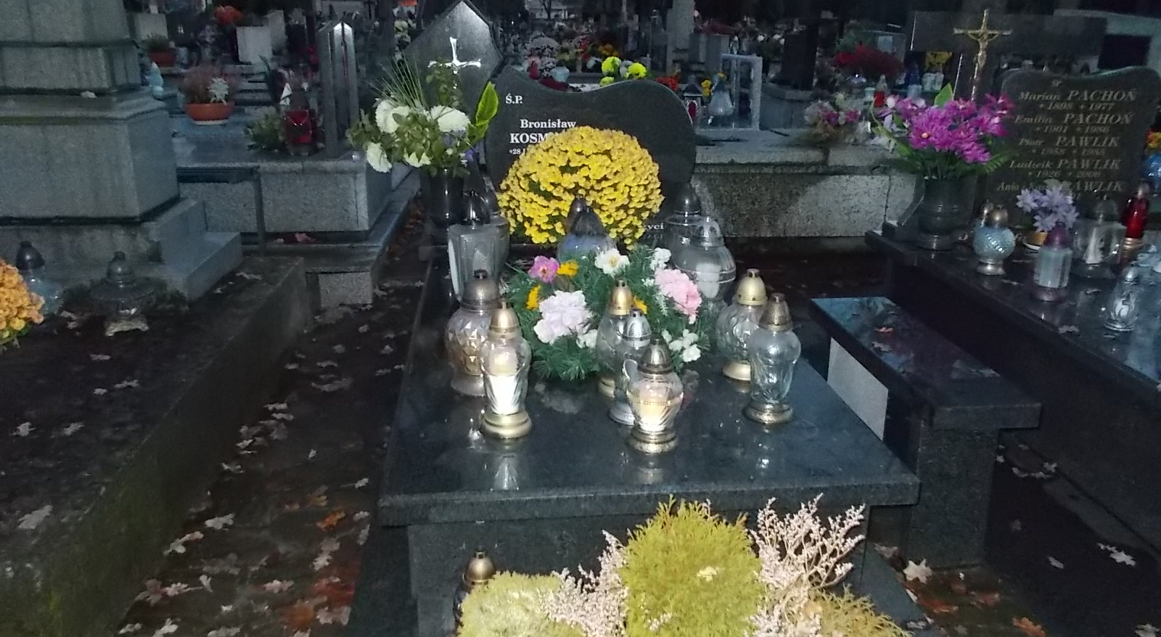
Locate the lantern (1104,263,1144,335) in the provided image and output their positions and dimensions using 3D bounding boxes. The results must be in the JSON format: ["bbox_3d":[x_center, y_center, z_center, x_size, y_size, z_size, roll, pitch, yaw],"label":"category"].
[{"bbox_3d":[1.583,-0.062,2.534,0.095,0.186,0.095,-1,18,-5],"label":"lantern"}]

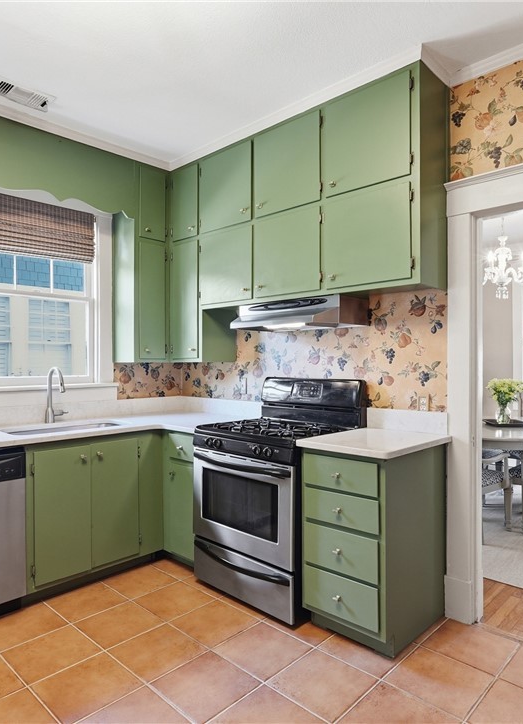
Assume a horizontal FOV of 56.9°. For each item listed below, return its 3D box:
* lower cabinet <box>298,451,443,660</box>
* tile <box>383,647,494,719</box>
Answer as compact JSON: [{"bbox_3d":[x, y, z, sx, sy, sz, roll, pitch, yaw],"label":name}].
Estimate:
[{"bbox_3d":[0.567,0.858,2.425,0.464,0.887,0.598,0,0,44],"label":"lower cabinet"},{"bbox_3d":[0.728,1.307,1.978,0.330,0.010,0.330,0,0,43],"label":"tile"}]

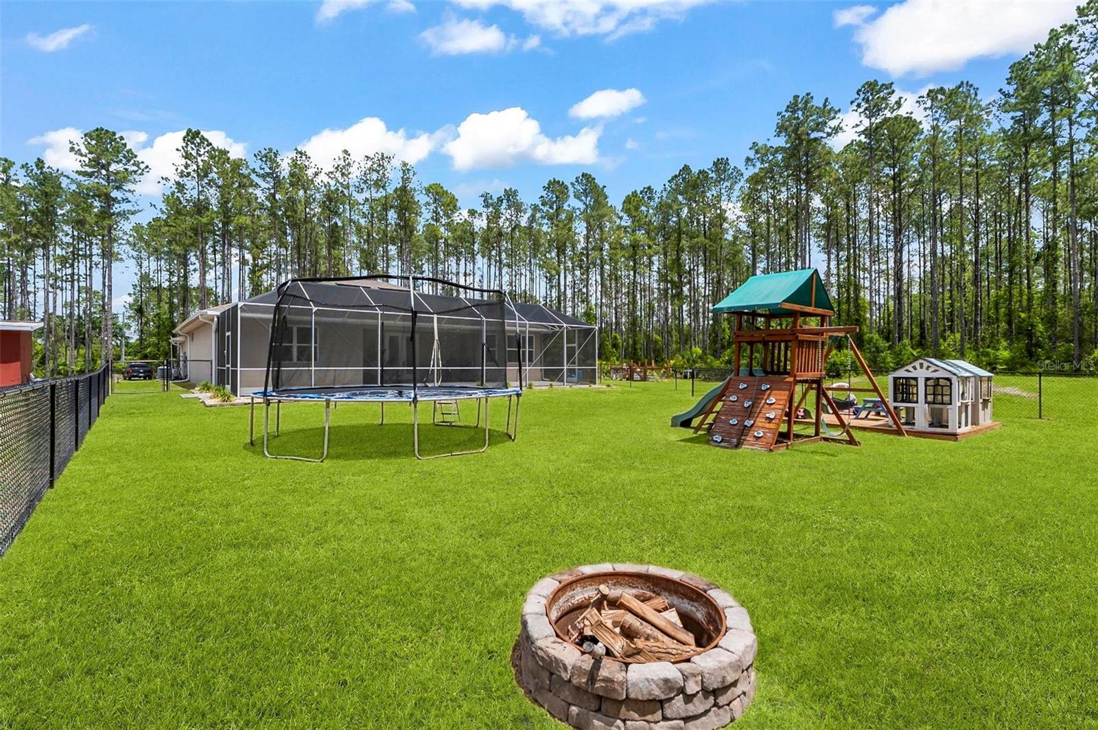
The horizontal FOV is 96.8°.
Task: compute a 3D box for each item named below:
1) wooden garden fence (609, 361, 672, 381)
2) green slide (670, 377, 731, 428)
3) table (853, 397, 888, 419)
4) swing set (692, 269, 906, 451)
[{"bbox_3d":[7.000,0.380,37.600,2.600,1.600,3.600,0,0,-38],"label":"wooden garden fence"},{"bbox_3d":[3.708,0.772,10.748,0.550,1.360,2.150,0,0,-39],"label":"green slide"},{"bbox_3d":[8.175,1.097,12.092,0.880,0.490,0.870,0,0,-39],"label":"table"},{"bbox_3d":[4.807,-0.127,9.902,4.100,3.150,3.350,0,0,-39],"label":"swing set"}]

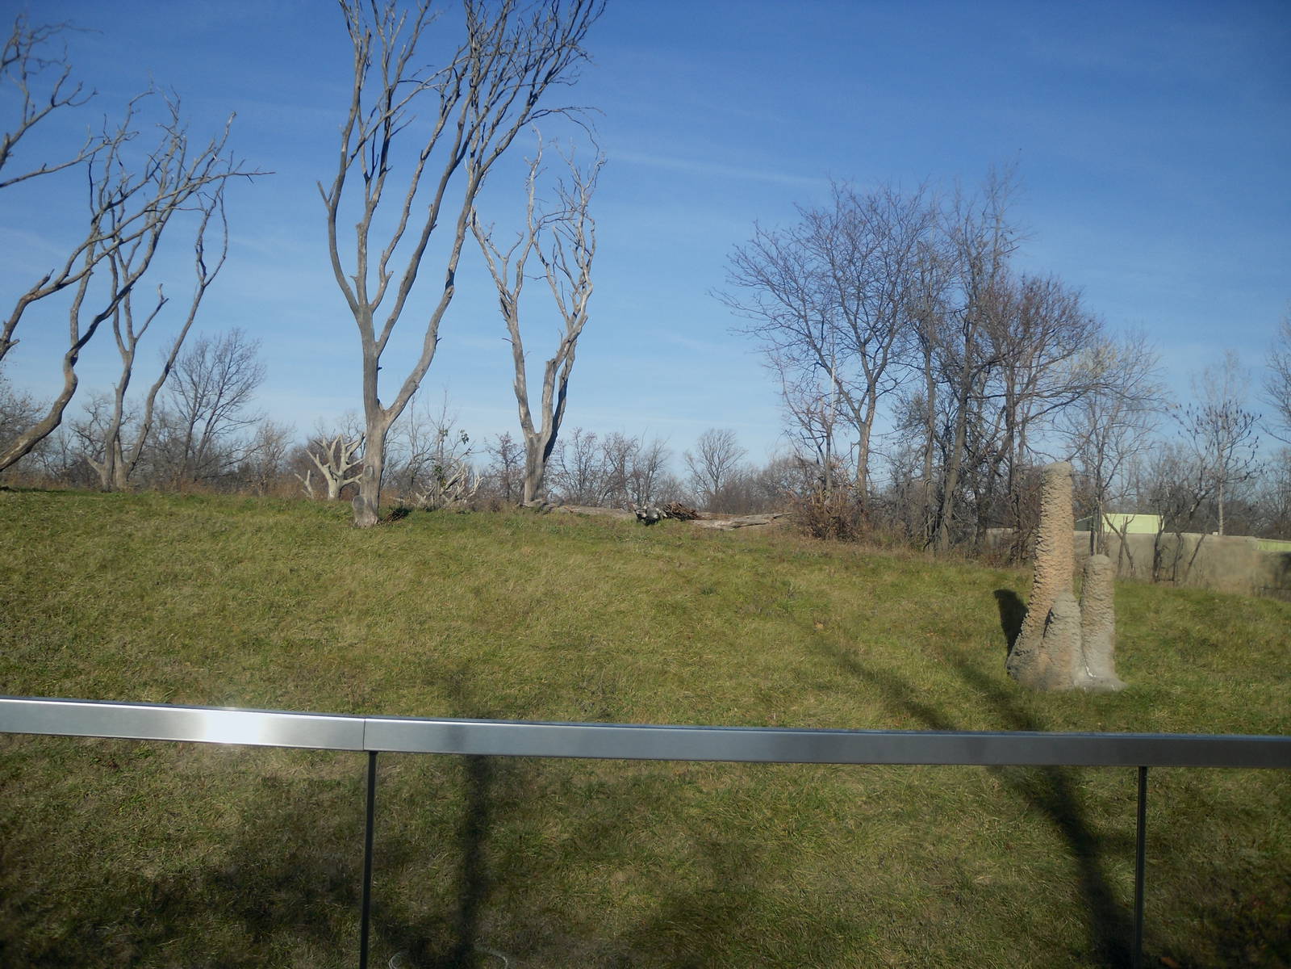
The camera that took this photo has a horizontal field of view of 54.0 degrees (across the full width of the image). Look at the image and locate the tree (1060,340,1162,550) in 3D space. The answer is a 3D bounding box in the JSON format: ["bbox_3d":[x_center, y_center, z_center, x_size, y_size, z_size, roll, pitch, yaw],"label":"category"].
[{"bbox_3d":[14.316,-1.086,39.000,3.164,7.042,3.100,2,-2,0],"label":"tree"}]

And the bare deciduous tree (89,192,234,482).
[{"bbox_3d":[-11.107,-3.333,29.000,3.229,6.966,2.600,2,-2,0],"label":"bare deciduous tree"}]

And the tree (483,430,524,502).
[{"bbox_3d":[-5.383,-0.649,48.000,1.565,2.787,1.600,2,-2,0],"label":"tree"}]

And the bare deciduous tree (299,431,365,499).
[{"bbox_3d":[-7.050,-0.431,28.500,1.474,1.519,1.300,2,-2,0],"label":"bare deciduous tree"}]

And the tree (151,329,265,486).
[{"bbox_3d":[-19.999,-3.437,58.000,5.259,7.381,5.000,2,-2,0],"label":"tree"}]

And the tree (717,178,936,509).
[{"bbox_3d":[4.803,-3.596,33.000,5.644,8.531,5.200,2,-2,0],"label":"tree"}]

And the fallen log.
[{"bbox_3d":[1.766,0.682,23.500,1.848,0.320,0.450,3,-2,-15],"label":"fallen log"}]

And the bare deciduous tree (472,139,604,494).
[{"bbox_3d":[-2.309,-3.511,27.000,2.749,7.903,2.400,2,-2,0],"label":"bare deciduous tree"}]

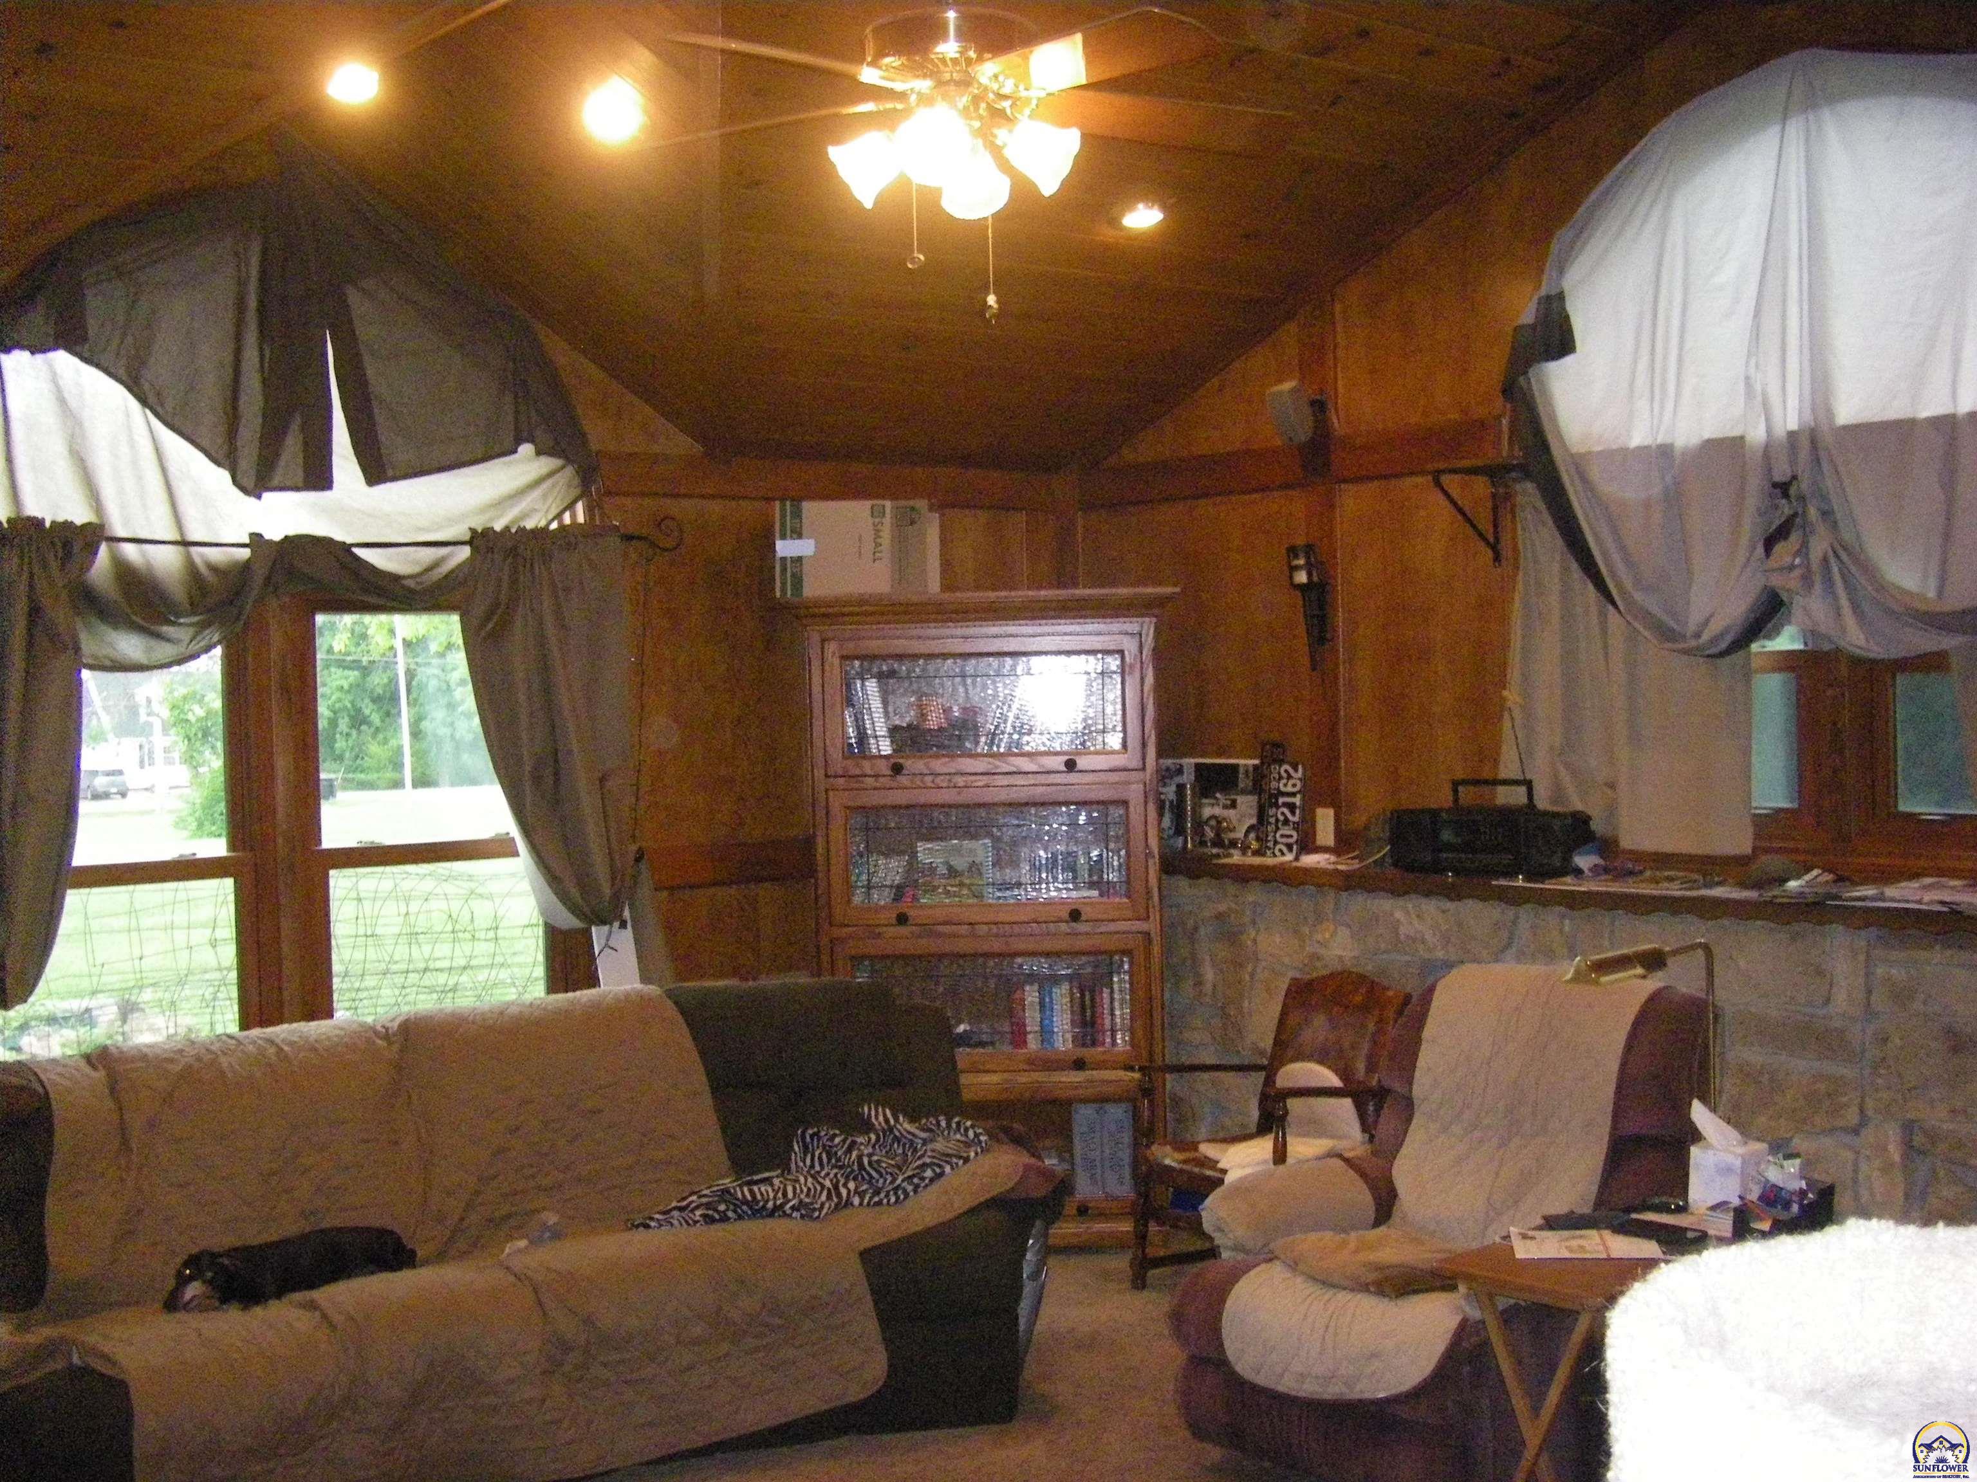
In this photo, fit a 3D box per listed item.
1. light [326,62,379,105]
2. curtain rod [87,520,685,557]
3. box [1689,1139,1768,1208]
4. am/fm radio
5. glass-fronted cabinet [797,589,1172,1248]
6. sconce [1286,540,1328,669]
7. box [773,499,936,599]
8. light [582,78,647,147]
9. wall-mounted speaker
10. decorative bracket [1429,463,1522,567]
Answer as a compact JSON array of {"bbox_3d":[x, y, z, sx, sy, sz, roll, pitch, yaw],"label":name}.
[{"bbox_3d":[-1.341,-1.387,4.580,0.145,0.050,0.145,-23,15,-38],"label":"light"},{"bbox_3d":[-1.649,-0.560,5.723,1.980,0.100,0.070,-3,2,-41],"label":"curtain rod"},{"bbox_3d":[1.422,0.846,4.170,0.115,0.122,0.115,-3,2,-41],"label":"box"},{"bbox_3d":[1.410,0.249,6.086,0.560,0.281,0.200,0,2,43],"label":"am/fm radio"},{"bbox_3d":[-0.008,0.528,6.523,1.100,1.923,0.420,-2,2,2],"label":"glass-fronted cabinet"},{"bbox_3d":[0.984,-0.415,6.698,0.130,0.400,0.100,-3,2,-41],"label":"sconce"},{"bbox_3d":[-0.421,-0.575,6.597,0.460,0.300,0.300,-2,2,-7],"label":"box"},{"bbox_3d":[-0.854,-1.434,4.945,0.145,0.050,0.145,36,-22,-35],"label":"light"},{"bbox_3d":[0.923,-0.999,6.603,0.125,0.190,0.125,0,17,40],"label":"wall-mounted speaker"},{"bbox_3d":[1.362,-0.636,6.103,0.320,0.280,0.060,-3,2,-41],"label":"decorative bracket"}]

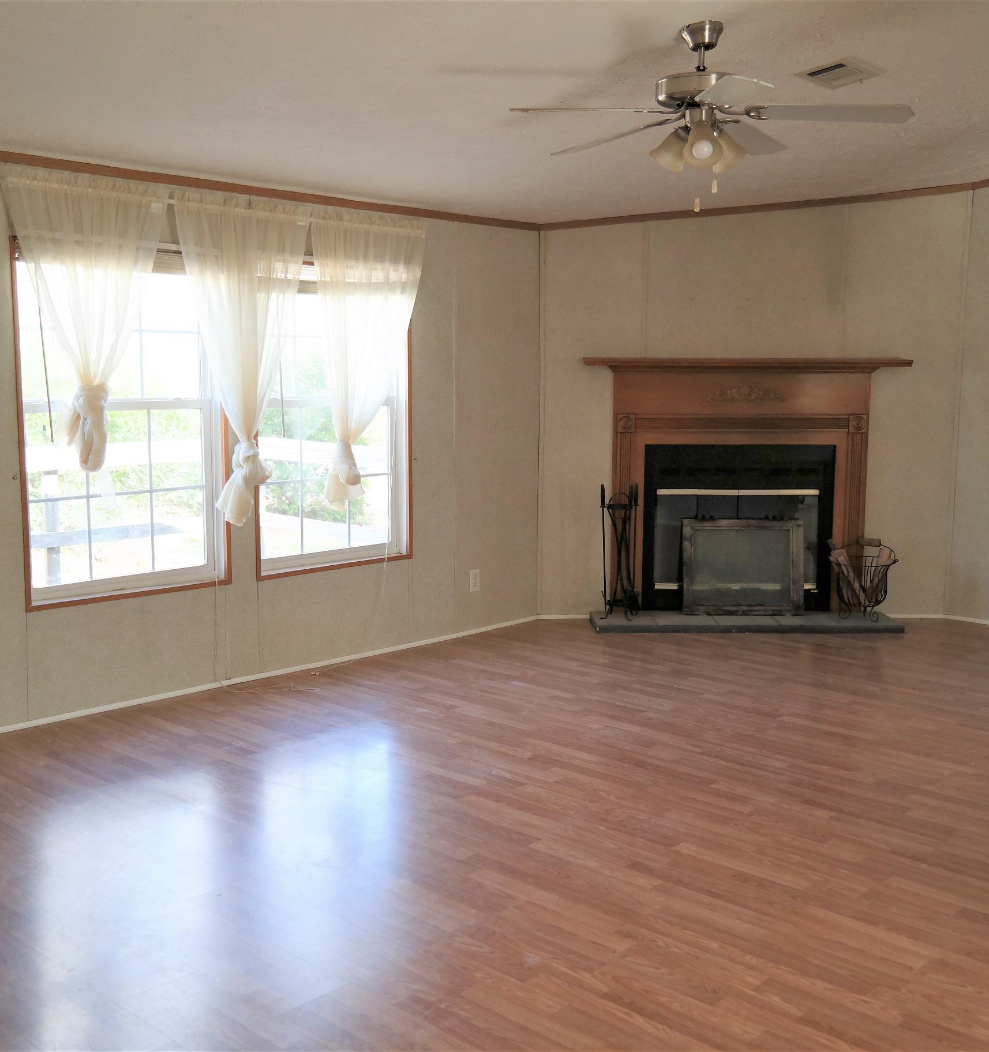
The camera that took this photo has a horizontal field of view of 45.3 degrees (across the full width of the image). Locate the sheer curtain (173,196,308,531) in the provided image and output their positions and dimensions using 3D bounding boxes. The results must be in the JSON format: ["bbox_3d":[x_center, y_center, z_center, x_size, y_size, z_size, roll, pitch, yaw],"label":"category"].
[{"bbox_3d":[-1.035,-0.680,5.011,0.100,1.355,0.660,7,10,44],"label":"sheer curtain"}]

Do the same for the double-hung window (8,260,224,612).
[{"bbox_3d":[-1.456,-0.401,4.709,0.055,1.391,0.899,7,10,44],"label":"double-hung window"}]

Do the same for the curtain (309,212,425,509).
[{"bbox_3d":[-0.566,-0.749,5.478,0.100,1.313,0.680,7,10,44],"label":"curtain"}]

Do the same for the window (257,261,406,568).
[{"bbox_3d":[-0.742,-0.496,5.451,0.095,1.370,0.880,7,10,44],"label":"window"}]

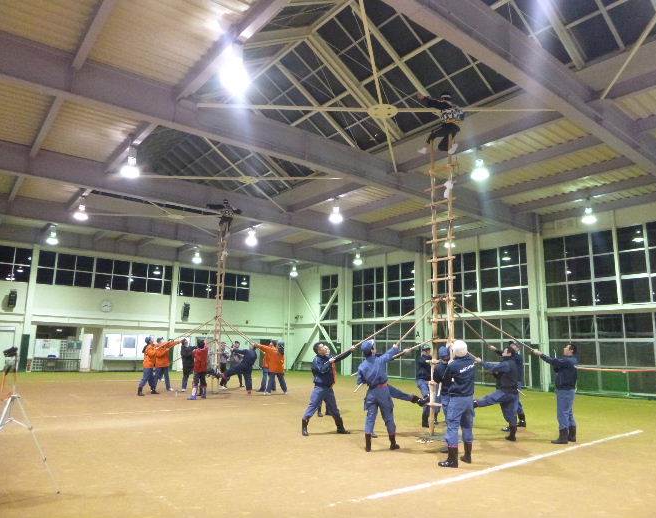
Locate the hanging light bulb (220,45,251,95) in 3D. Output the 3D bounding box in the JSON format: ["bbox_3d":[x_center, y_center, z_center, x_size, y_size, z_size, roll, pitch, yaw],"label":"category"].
[{"bbox_3d":[-1.782,-3.592,9.500,0.520,0.800,0.520,1,-10,0],"label":"hanging light bulb"}]

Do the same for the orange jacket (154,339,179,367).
[{"bbox_3d":[-5.598,3.293,17.280,0.720,0.820,0.500,-2,-11,17],"label":"orange jacket"}]

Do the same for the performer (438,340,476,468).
[{"bbox_3d":[1.886,2.086,7.336,0.420,1.738,0.500,-8,-14,41],"label":"performer"}]

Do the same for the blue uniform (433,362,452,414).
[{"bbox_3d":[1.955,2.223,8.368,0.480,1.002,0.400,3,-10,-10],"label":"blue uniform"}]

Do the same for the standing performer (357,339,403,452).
[{"bbox_3d":[0.855,2.207,8.120,0.650,1.740,0.580,-6,-12,32],"label":"standing performer"}]

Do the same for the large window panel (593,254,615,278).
[{"bbox_3d":[11.095,0.307,20.017,0.070,0.930,0.880,9,-13,-37],"label":"large window panel"}]

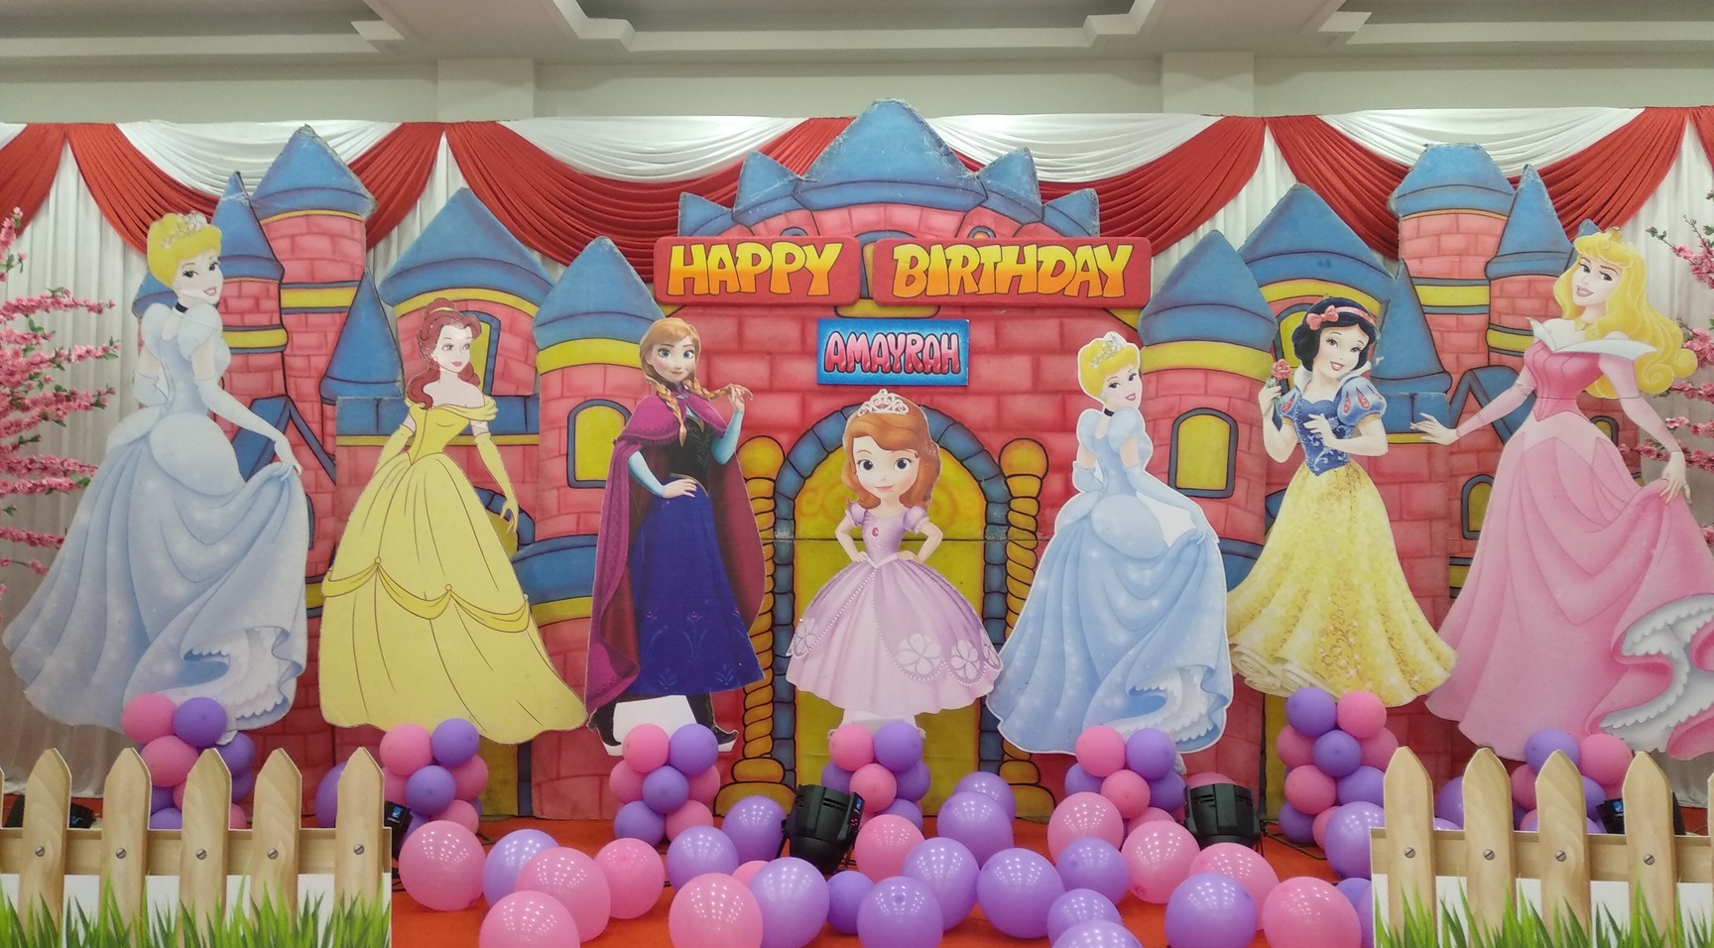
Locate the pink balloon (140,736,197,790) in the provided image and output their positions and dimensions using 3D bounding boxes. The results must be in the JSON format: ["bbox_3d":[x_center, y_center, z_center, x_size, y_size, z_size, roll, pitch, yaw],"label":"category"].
[{"bbox_3d":[-2.170,0.912,4.059,0.170,0.165,0.168,0,-1,2],"label":"pink balloon"}]

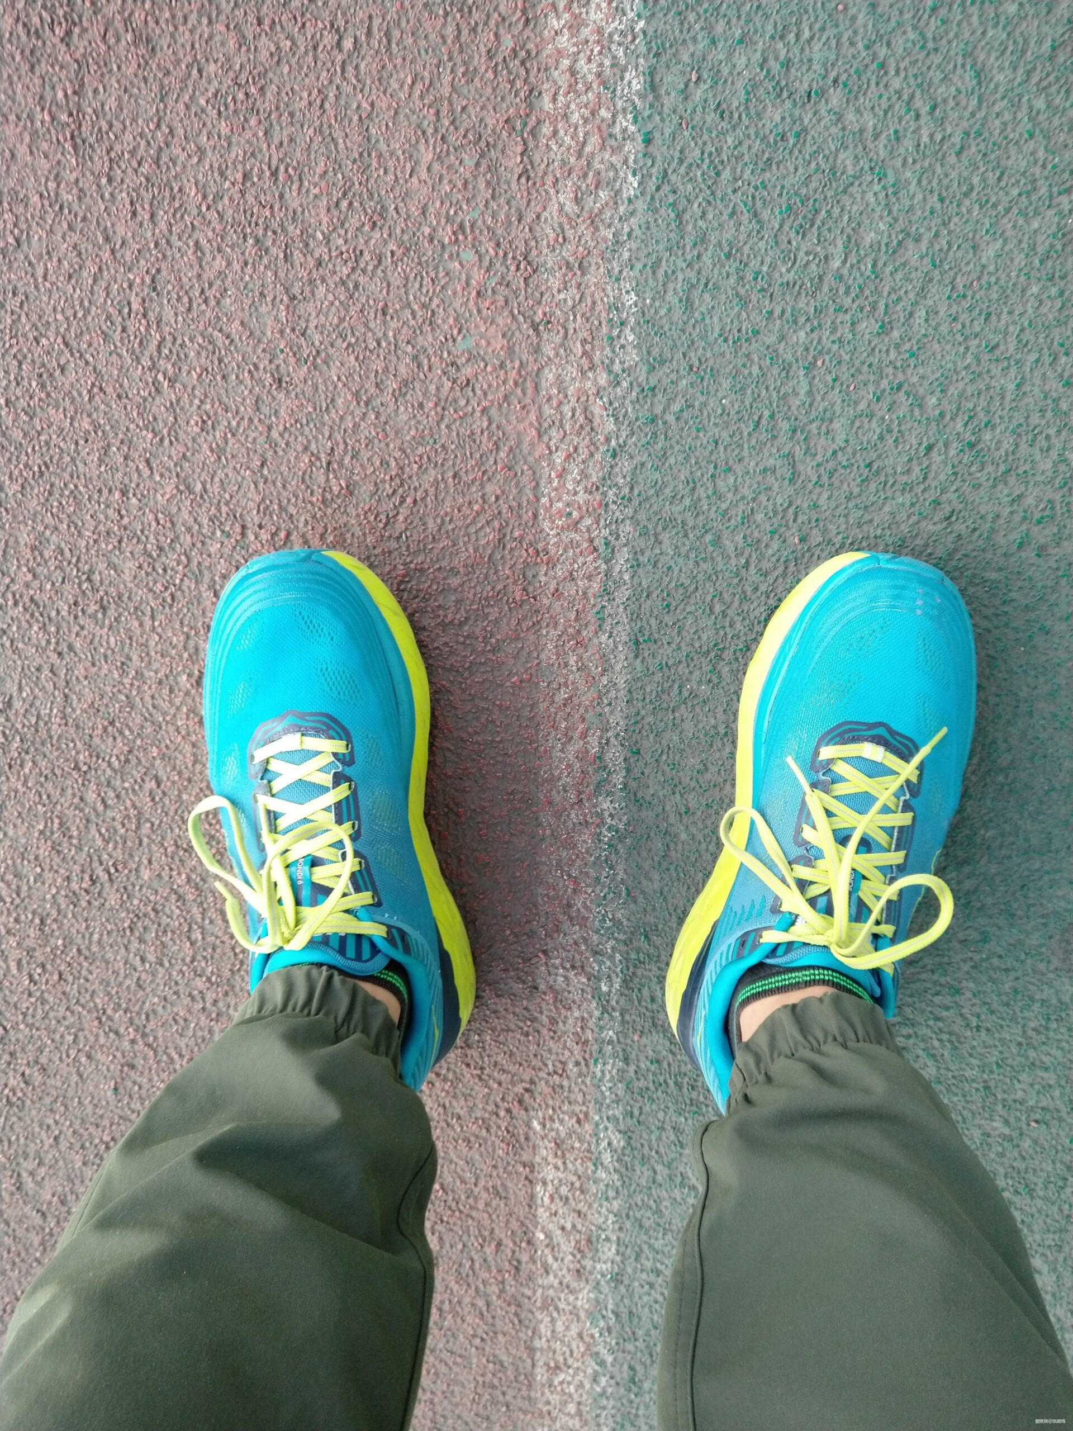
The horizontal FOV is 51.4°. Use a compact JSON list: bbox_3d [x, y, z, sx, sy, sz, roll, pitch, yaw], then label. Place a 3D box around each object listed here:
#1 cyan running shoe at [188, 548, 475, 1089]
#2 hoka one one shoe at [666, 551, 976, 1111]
[{"bbox_3d":[-0.106,0.066,0.576,0.120,0.118,0.304,-11,100,4],"label":"cyan running shoe"},{"bbox_3d":[0.150,0.068,0.569,0.120,0.118,0.304,16,101,-1],"label":"hoka one one shoe"}]

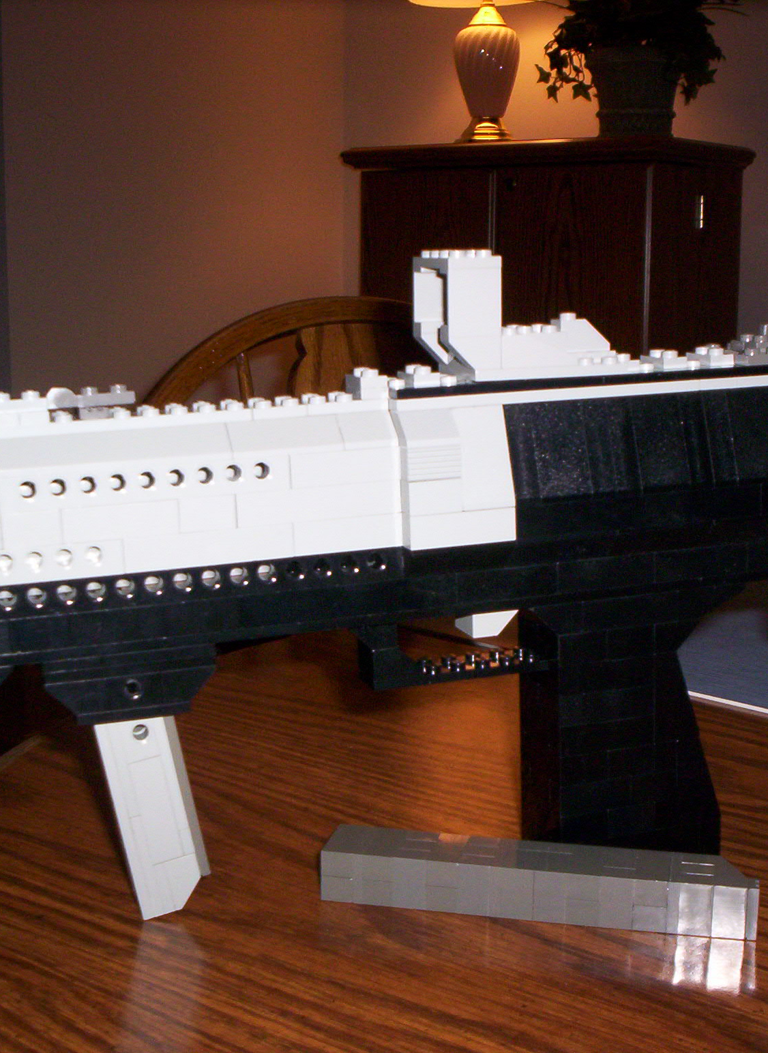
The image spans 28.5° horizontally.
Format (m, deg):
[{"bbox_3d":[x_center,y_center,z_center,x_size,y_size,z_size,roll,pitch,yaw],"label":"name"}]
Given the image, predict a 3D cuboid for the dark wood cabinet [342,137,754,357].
[{"bbox_3d":[0.290,-0.116,2.854,0.700,1.130,0.350,9,13,42],"label":"dark wood cabinet"}]

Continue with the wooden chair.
[{"bbox_3d":[0.047,0.285,1.198,0.470,0.920,0.530,-3,10,-18],"label":"wooden chair"}]

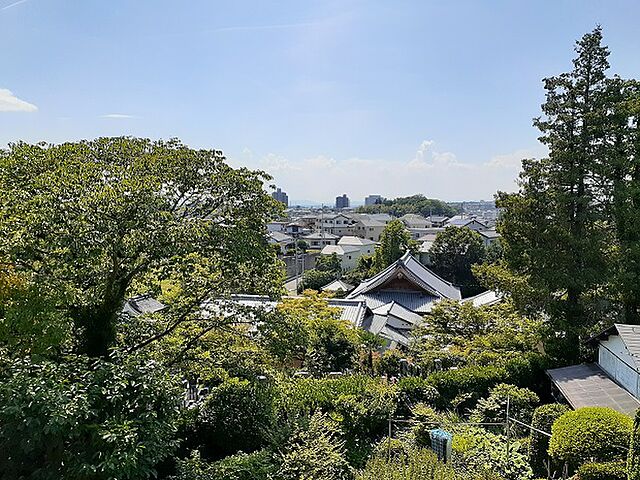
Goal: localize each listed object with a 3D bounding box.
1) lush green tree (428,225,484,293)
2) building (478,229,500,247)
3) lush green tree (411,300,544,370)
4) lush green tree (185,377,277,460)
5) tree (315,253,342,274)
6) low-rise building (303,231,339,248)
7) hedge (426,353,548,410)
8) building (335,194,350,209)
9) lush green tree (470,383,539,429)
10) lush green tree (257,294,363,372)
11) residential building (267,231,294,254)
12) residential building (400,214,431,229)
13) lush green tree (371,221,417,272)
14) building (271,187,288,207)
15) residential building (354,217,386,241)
[{"bbox_3d":[22.035,3.606,80.000,8.600,11.500,8.000,0,4,0],"label":"lush green tree"},{"bbox_3d":[47.791,-0.255,140.335,7.000,5.800,8.000,1,4,20],"label":"building"},{"bbox_3d":[9.719,6.055,31.000,7.800,4.600,6.300,0,4,0],"label":"lush green tree"},{"bbox_3d":[-2.747,5.626,16.040,2.600,2.500,2.400,0,4,0],"label":"lush green tree"},{"bbox_3d":[2.347,6.541,137.811,7.400,6.000,7.000,0,4,0],"label":"tree"},{"bbox_3d":[0.169,-0.097,168.417,11.500,6.100,9.000,0,4,5],"label":"low-rise building"},{"bbox_3d":[7.482,6.366,22.300,5.500,2.000,1.500,-1,4,-19],"label":"hedge"},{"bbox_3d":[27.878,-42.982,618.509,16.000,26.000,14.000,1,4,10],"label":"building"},{"bbox_3d":[6.482,5.627,17.443,2.300,1.500,2.100,0,4,0],"label":"lush green tree"},{"bbox_3d":[-0.528,5.806,31.000,6.300,5.200,5.700,0,4,0],"label":"lush green tree"},{"bbox_3d":[-9.891,0.626,125.000,7.800,5.900,7.800,2,4,20],"label":"residential building"},{"bbox_3d":[35.402,-5.841,185.052,10.000,7.000,9.000,1,4,15],"label":"residential building"},{"bbox_3d":[12.984,1.394,87.000,7.200,9.800,6.800,0,4,0],"label":"lush green tree"},{"bbox_3d":[-50.151,-47.969,618.154,19.000,36.000,17.000,1,4,15],"label":"building"},{"bbox_3d":[15.475,-3.305,150.000,9.000,7.200,8.500,-2,5,-27],"label":"residential building"}]

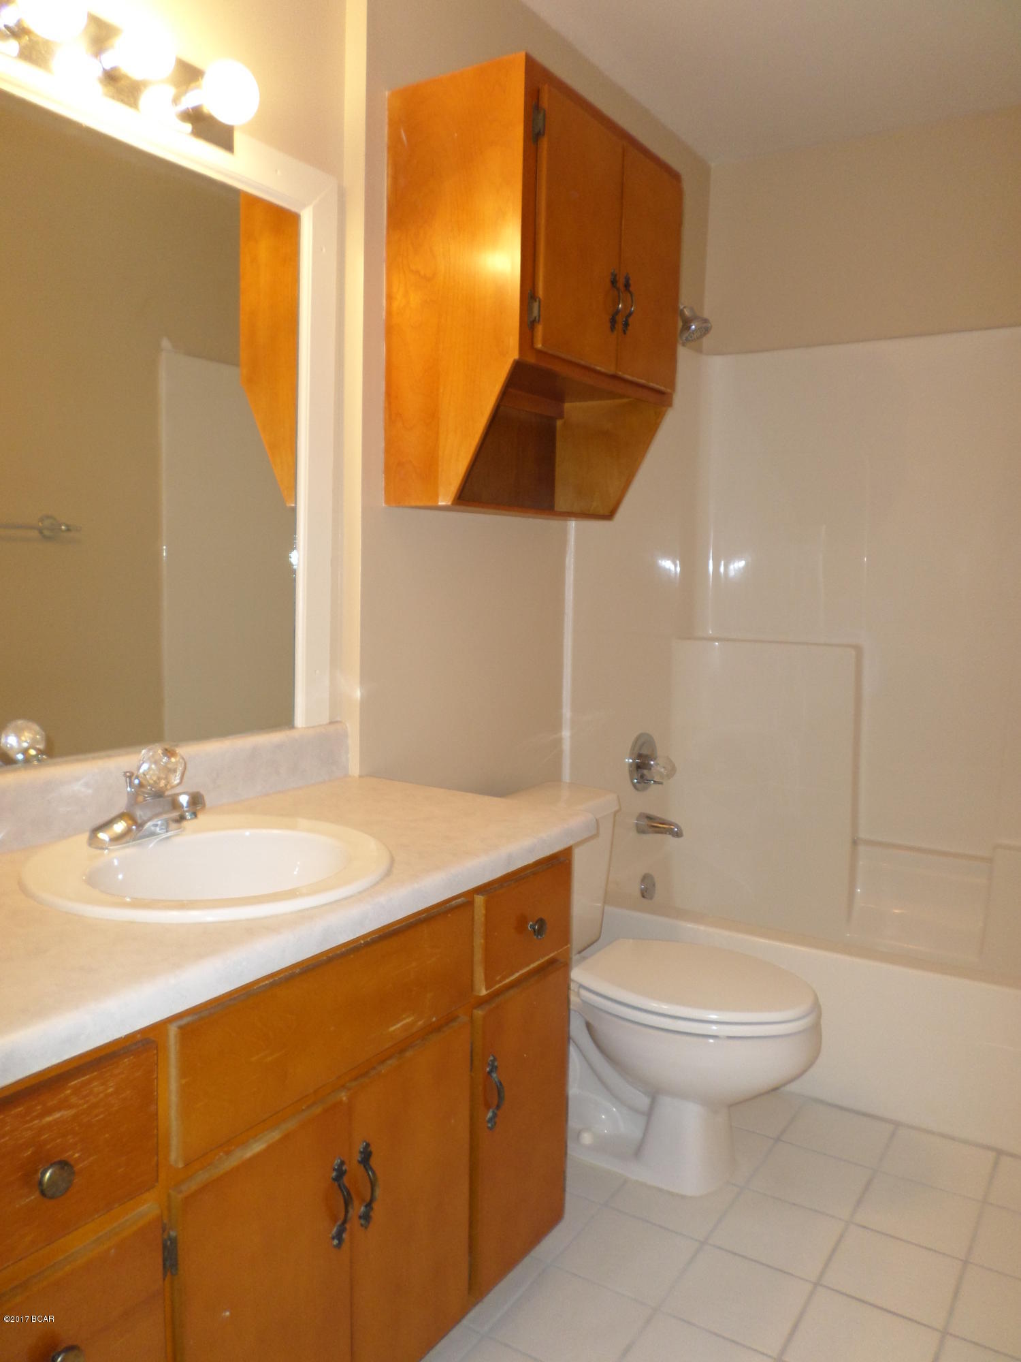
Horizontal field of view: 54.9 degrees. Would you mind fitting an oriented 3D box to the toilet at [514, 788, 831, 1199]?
[{"bbox_3d":[0.280,0.634,2.022,0.743,0.699,0.450,5,7,33],"label":"toilet"}]

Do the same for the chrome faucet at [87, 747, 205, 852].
[{"bbox_3d":[-0.472,0.156,1.335,0.175,0.136,0.161,5,7,33],"label":"chrome faucet"}]

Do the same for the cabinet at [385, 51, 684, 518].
[{"bbox_3d":[0.069,-0.692,1.952,0.310,0.732,0.610,5,7,33],"label":"cabinet"}]

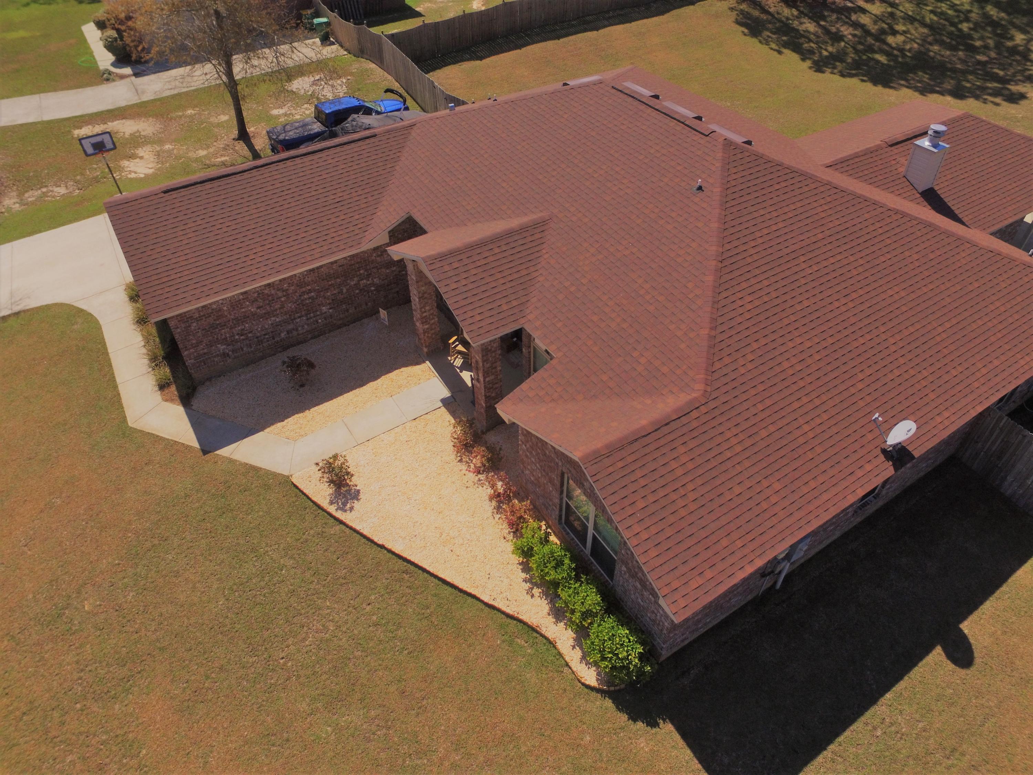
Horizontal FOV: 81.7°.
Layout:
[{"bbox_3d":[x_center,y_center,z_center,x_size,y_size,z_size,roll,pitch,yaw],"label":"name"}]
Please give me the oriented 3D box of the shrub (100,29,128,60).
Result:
[{"bbox_3d":[-24.740,-21.085,36.774,1.400,1.600,1.400,-24,47,-22],"label":"shrub"}]

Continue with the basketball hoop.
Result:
[{"bbox_3d":[-16.054,-8.642,23.566,1.100,2.580,1.200,-24,47,-22],"label":"basketball hoop"}]

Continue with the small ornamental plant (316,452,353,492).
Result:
[{"bbox_3d":[-3.982,1.854,13.117,0.760,0.780,0.780,-1,43,1],"label":"small ornamental plant"}]

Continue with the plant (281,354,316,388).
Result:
[{"bbox_3d":[-5.714,-0.423,15.650,0.800,0.740,0.820,-24,47,-22],"label":"plant"}]

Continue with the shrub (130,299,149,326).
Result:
[{"bbox_3d":[-11.337,-2.248,17.972,0.550,0.600,0.550,-24,47,-22],"label":"shrub"}]

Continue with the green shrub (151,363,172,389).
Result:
[{"bbox_3d":[-9.373,-0.299,15.806,0.540,0.600,0.540,-24,47,-22],"label":"green shrub"}]

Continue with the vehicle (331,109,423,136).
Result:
[{"bbox_3d":[-6.064,-10.488,25.618,5.200,1.800,2.100,-24,47,-22],"label":"vehicle"}]

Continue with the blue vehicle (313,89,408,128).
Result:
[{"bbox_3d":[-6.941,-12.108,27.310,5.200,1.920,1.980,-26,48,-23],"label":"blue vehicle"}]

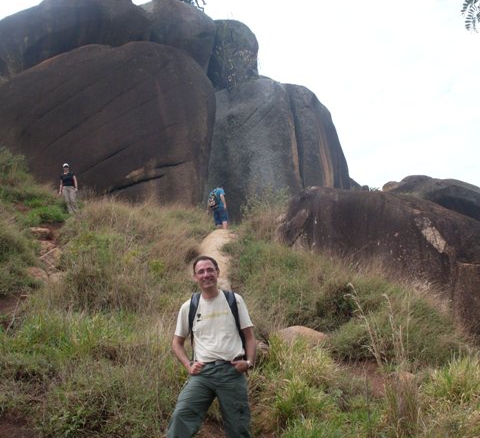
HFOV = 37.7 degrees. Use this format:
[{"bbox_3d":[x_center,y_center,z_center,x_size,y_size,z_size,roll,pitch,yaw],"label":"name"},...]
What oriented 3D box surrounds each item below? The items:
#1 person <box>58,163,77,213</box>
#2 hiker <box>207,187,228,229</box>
[{"bbox_3d":[-5.580,-0.970,22.950,0.600,1.680,0.360,1,-7,-5],"label":"person"},{"bbox_3d":[-0.700,-0.240,22.000,0.540,1.680,0.550,-4,-8,32],"label":"hiker"}]

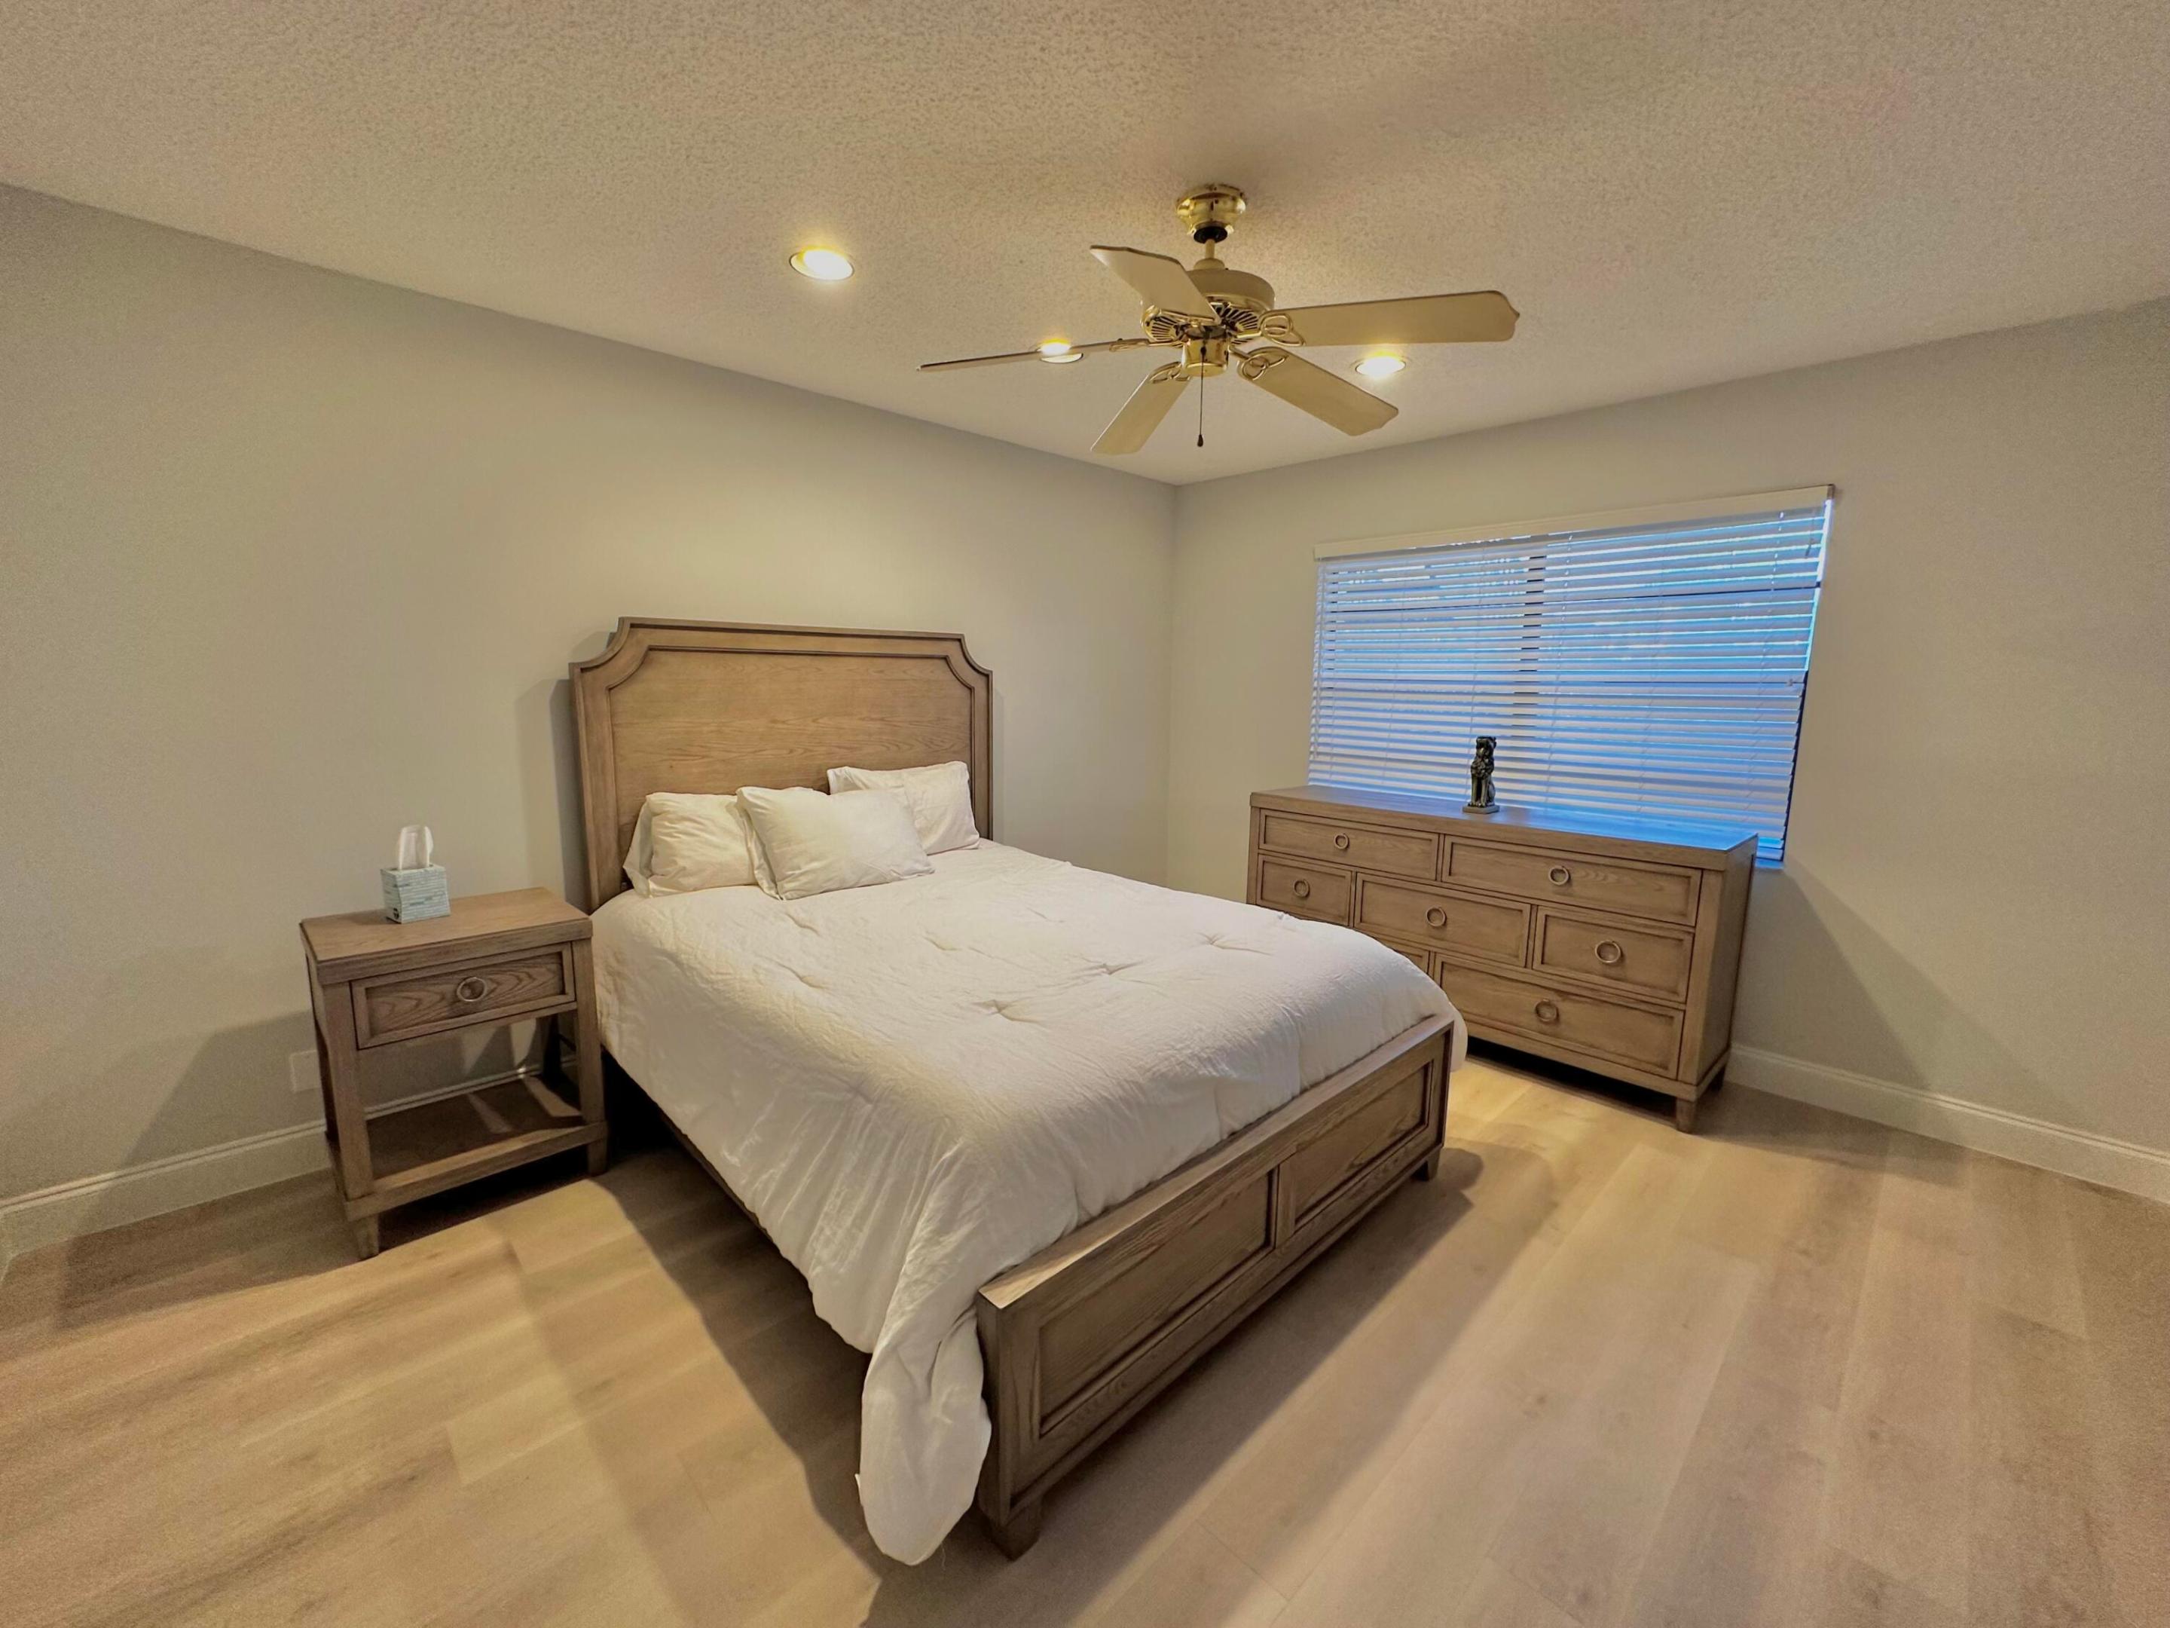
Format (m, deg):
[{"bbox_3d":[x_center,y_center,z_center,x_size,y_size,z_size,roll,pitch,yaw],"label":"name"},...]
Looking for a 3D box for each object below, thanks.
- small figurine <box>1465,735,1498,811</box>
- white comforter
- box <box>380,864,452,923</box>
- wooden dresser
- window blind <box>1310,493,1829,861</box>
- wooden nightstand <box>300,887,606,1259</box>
[{"bbox_3d":[1.558,-0.151,3.423,0.092,0.291,0.094,-8,12,-44],"label":"small figurine"},{"bbox_3d":[-0.257,0.617,2.637,1.876,0.710,2.016,-8,12,-44],"label":"white comforter"},{"bbox_3d":[-1.804,0.215,2.368,0.110,0.128,0.110,7,10,35],"label":"box"},{"bbox_3d":[1.509,0.448,3.510,0.467,0.921,1.737,-8,12,-44],"label":"wooden dresser"},{"bbox_3d":[1.740,-0.553,3.580,0.084,1.238,1.860,-8,12,-44],"label":"window blind"},{"bbox_3d":[-1.710,0.654,2.406,0.564,0.748,0.460,-8,12,-44],"label":"wooden nightstand"}]

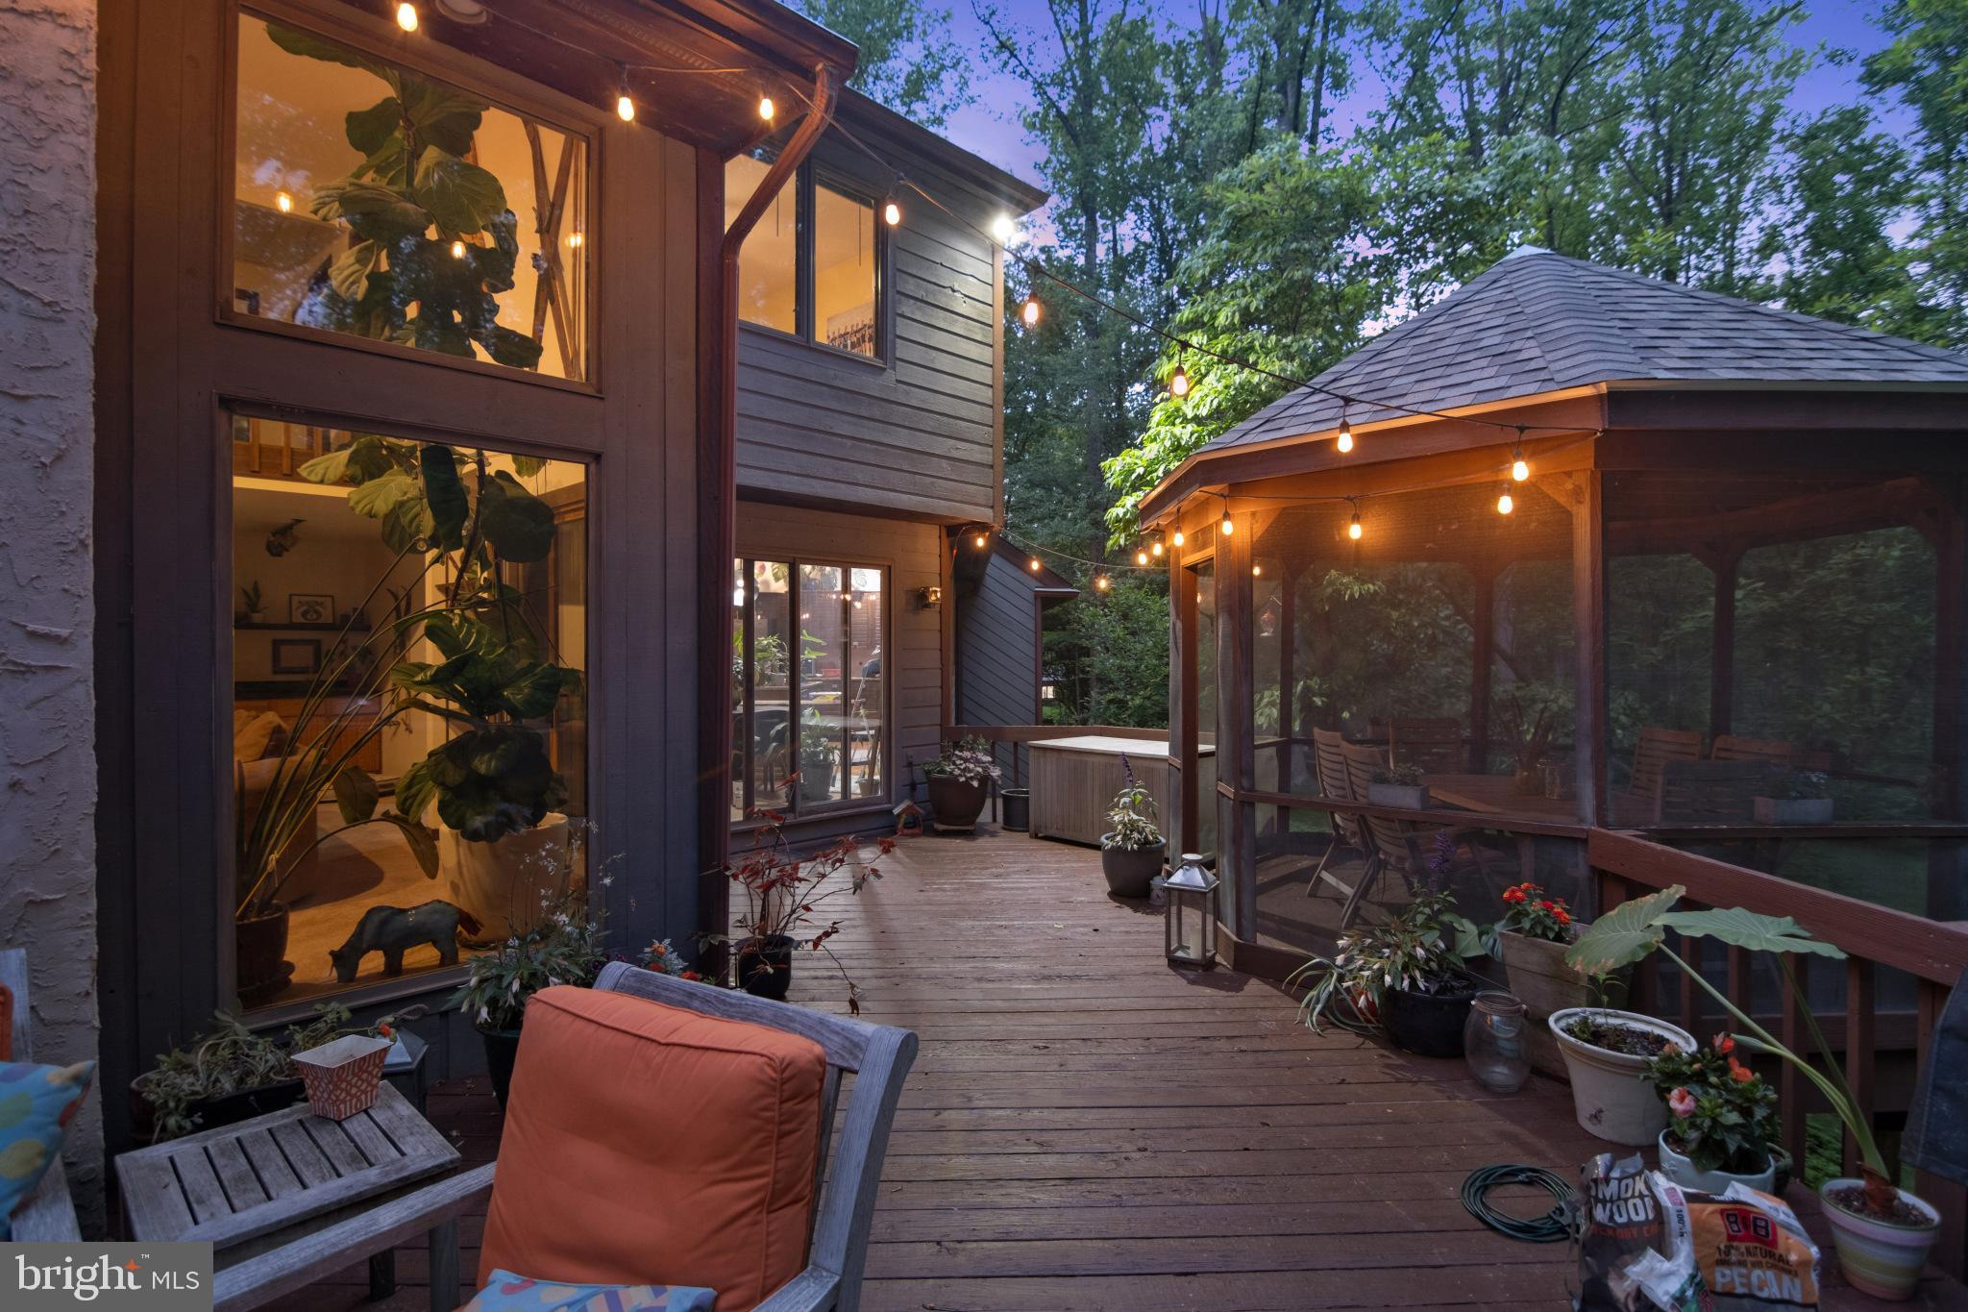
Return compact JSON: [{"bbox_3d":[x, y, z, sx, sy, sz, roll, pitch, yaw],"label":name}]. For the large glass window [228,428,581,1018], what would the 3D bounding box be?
[{"bbox_3d":[-2.088,0.190,3.512,1.200,2.020,0.090,0,0,-45],"label":"large glass window"}]

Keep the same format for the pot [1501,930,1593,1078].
[{"bbox_3d":[2.180,1.297,3.500,0.340,0.510,0.320,0,0,-40],"label":"pot"}]

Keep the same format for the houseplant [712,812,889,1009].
[{"bbox_3d":[-0.840,1.130,4.220,0.790,0.850,0.680,0,0,-12],"label":"houseplant"}]

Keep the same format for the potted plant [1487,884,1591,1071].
[{"bbox_3d":[2.170,1.197,3.500,0.360,0.710,0.340,0,0,-40],"label":"potted plant"}]

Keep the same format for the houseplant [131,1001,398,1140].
[{"bbox_3d":[-2.290,1.360,3.000,0.670,0.400,0.300,0,0,-45],"label":"houseplant"}]

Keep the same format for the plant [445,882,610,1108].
[{"bbox_3d":[-1.570,1.150,3.200,0.500,0.800,0.480,0,0,-24],"label":"plant"}]

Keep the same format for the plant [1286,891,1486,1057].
[{"bbox_3d":[1.650,1.265,3.840,0.750,0.580,0.500,0,0,18],"label":"plant"}]

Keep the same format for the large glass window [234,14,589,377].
[{"bbox_3d":[-2.088,-1.657,3.512,1.200,1.020,0.090,0,0,-45],"label":"large glass window"}]

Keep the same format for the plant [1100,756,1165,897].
[{"bbox_3d":[0.985,1.115,6.190,0.430,0.900,0.430,0,0,6],"label":"plant"}]

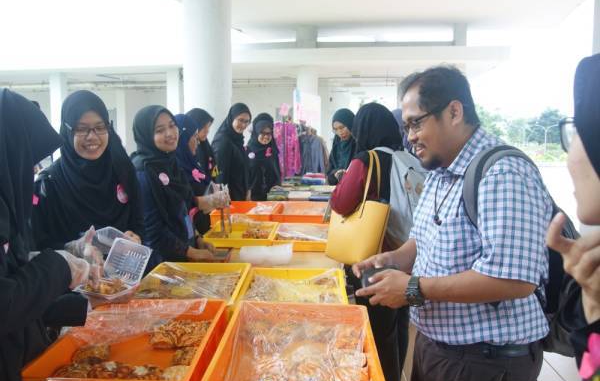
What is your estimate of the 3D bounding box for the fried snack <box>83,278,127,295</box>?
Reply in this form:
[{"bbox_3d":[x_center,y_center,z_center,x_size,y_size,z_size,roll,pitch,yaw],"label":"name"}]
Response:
[{"bbox_3d":[-0.574,0.282,1.320,0.125,0.045,0.100,-1,7,-14],"label":"fried snack"}]

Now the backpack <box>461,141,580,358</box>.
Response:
[{"bbox_3d":[0.550,0.145,1.180,0.290,0.480,0.310,0,7,-3],"label":"backpack"}]

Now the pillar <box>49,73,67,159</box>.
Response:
[{"bbox_3d":[-8.234,-2.272,15.269,0.420,3.600,0.420,-1,7,-10],"label":"pillar"}]

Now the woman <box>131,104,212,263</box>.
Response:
[{"bbox_3d":[-0.702,0.320,2.476,0.450,1.570,0.450,3,7,22],"label":"woman"}]

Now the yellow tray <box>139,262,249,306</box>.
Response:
[{"bbox_3d":[-0.448,0.415,1.882,0.426,0.075,0.510,1,7,1],"label":"yellow tray"}]

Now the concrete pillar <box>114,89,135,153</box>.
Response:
[{"bbox_3d":[-7.917,-2.830,19.976,0.420,3.600,0.420,-1,7,-10],"label":"concrete pillar"}]

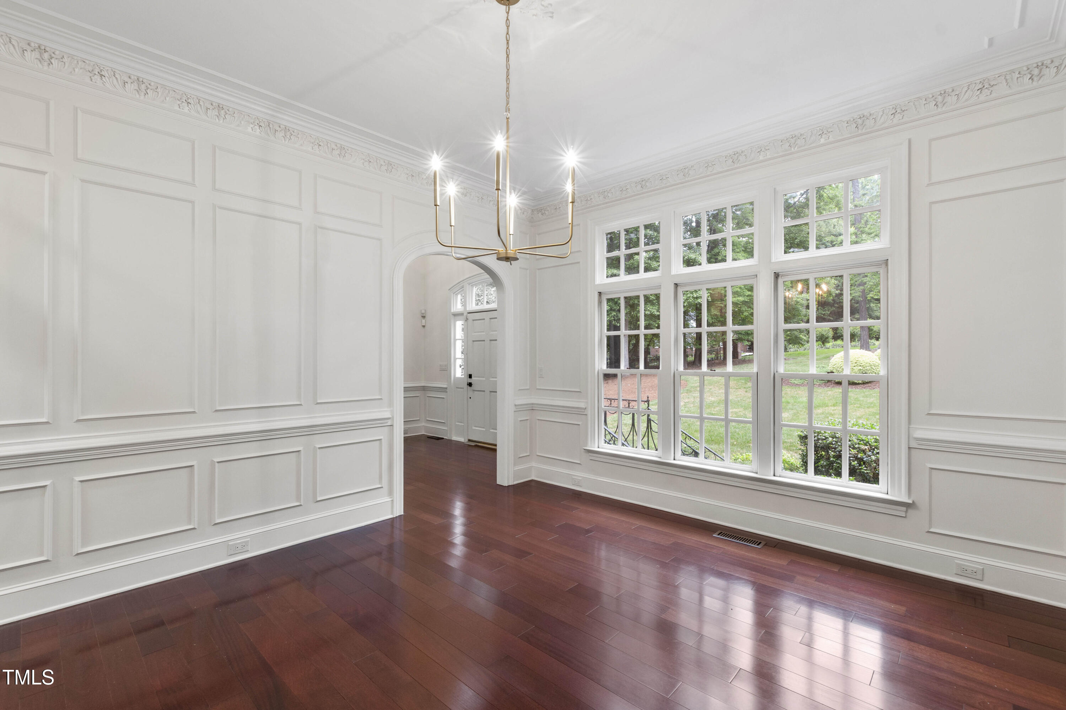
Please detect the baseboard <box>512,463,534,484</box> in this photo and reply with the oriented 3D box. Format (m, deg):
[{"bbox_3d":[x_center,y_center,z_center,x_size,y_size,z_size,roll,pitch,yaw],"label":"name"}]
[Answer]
[{"bbox_3d":[-0.101,1.289,4.814,0.025,0.185,0.302,0,-1,44],"label":"baseboard"}]

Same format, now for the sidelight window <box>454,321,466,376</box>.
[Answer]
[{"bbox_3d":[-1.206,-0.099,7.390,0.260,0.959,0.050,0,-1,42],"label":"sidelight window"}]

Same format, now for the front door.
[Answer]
[{"bbox_3d":[-0.684,0.345,6.867,0.925,2.030,0.050,0,-1,42],"label":"front door"}]

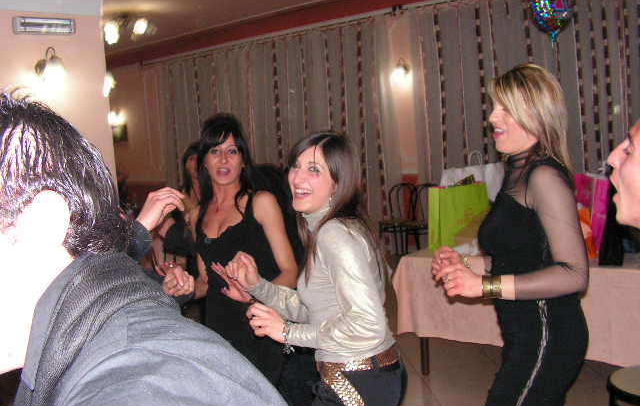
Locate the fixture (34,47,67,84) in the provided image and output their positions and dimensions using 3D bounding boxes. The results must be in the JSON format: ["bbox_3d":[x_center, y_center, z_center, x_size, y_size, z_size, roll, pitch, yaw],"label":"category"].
[{"bbox_3d":[-1.984,-1.009,4.900,0.260,0.280,0.170,0,6,40],"label":"fixture"}]

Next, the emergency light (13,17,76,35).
[{"bbox_3d":[-1.867,-1.200,4.500,0.060,0.108,0.400,1,7,44],"label":"emergency light"}]

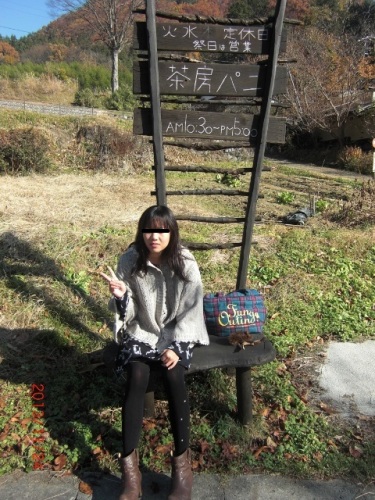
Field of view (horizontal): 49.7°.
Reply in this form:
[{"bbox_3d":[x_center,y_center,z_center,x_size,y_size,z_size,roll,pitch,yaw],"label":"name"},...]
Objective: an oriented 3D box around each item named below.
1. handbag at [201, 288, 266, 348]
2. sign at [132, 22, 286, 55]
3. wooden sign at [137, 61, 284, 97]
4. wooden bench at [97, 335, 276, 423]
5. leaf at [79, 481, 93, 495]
[{"bbox_3d":[0.268,0.356,2.262,0.345,0.250,0.120,-3,10,-10],"label":"handbag"},{"bbox_3d":[0.135,-1.128,2.145,0.820,0.145,0.025,-2,6,-8],"label":"sign"},{"bbox_3d":[0.135,-0.912,2.170,0.840,0.172,0.025,-2,6,-8],"label":"wooden sign"},{"bbox_3d":[0.000,0.715,2.239,0.930,0.430,0.380,0,18,-1],"label":"wooden bench"},{"bbox_3d":[-0.456,1.067,1.815,0.050,0.017,0.075,-12,21,-33],"label":"leaf"}]

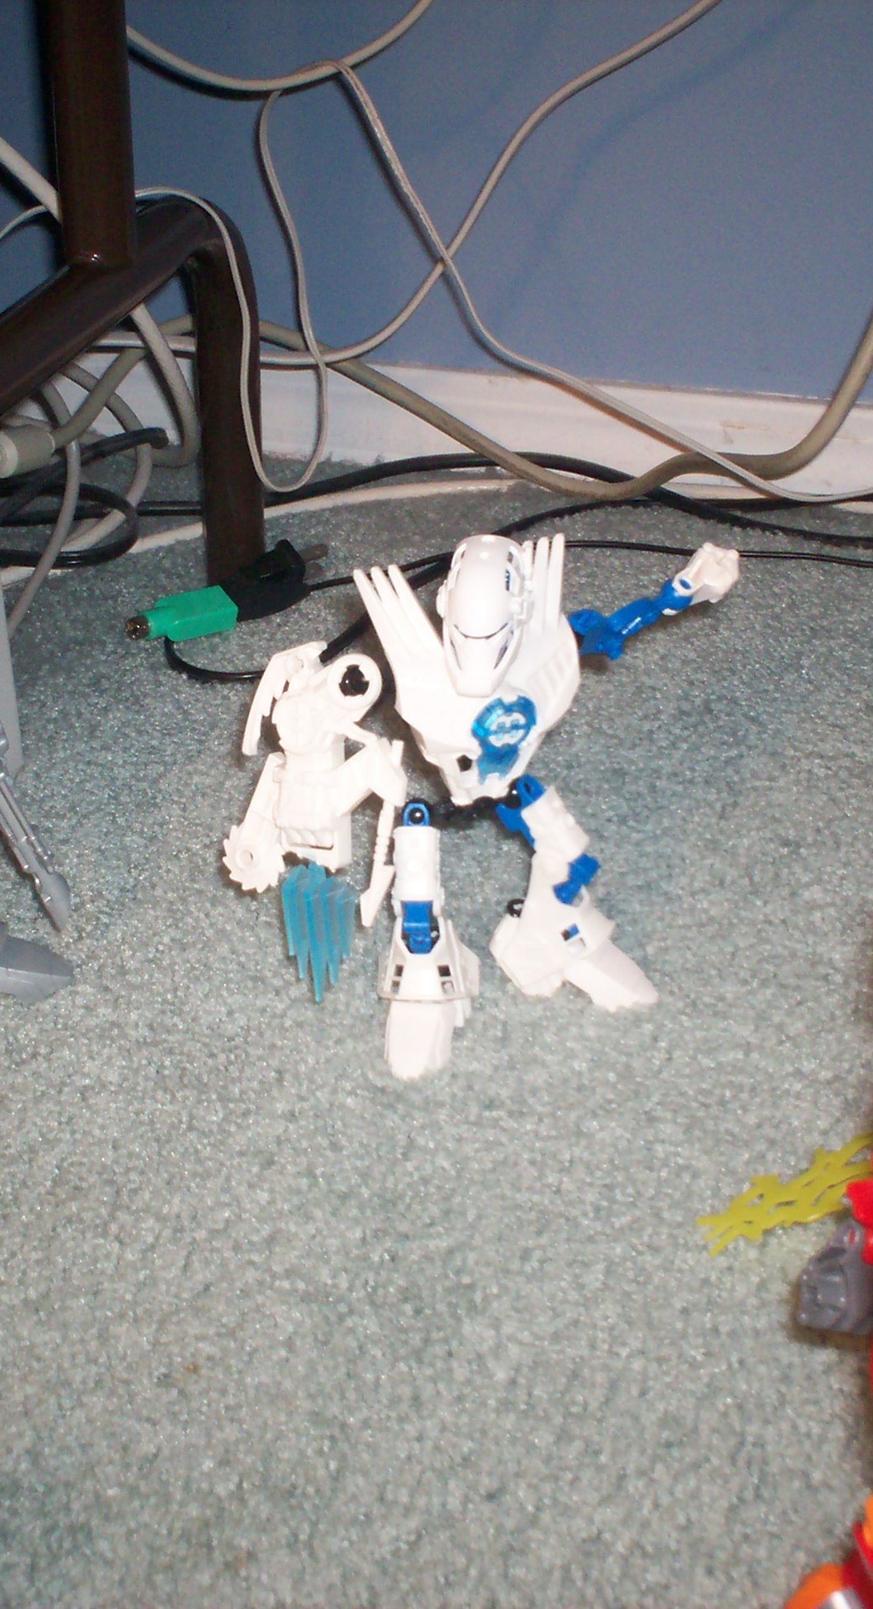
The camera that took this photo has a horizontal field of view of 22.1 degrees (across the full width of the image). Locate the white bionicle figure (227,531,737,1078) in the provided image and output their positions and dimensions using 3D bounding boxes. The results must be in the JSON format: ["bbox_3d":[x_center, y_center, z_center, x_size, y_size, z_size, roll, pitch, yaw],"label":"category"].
[{"bbox_3d":[0.028,-0.013,0.670,0.165,0.160,0.088,-12,32,-21],"label":"white bionicle figure"}]

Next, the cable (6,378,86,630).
[{"bbox_3d":[-0.164,-0.128,0.935,0.035,0.085,0.080,1,30,0],"label":"cable"}]

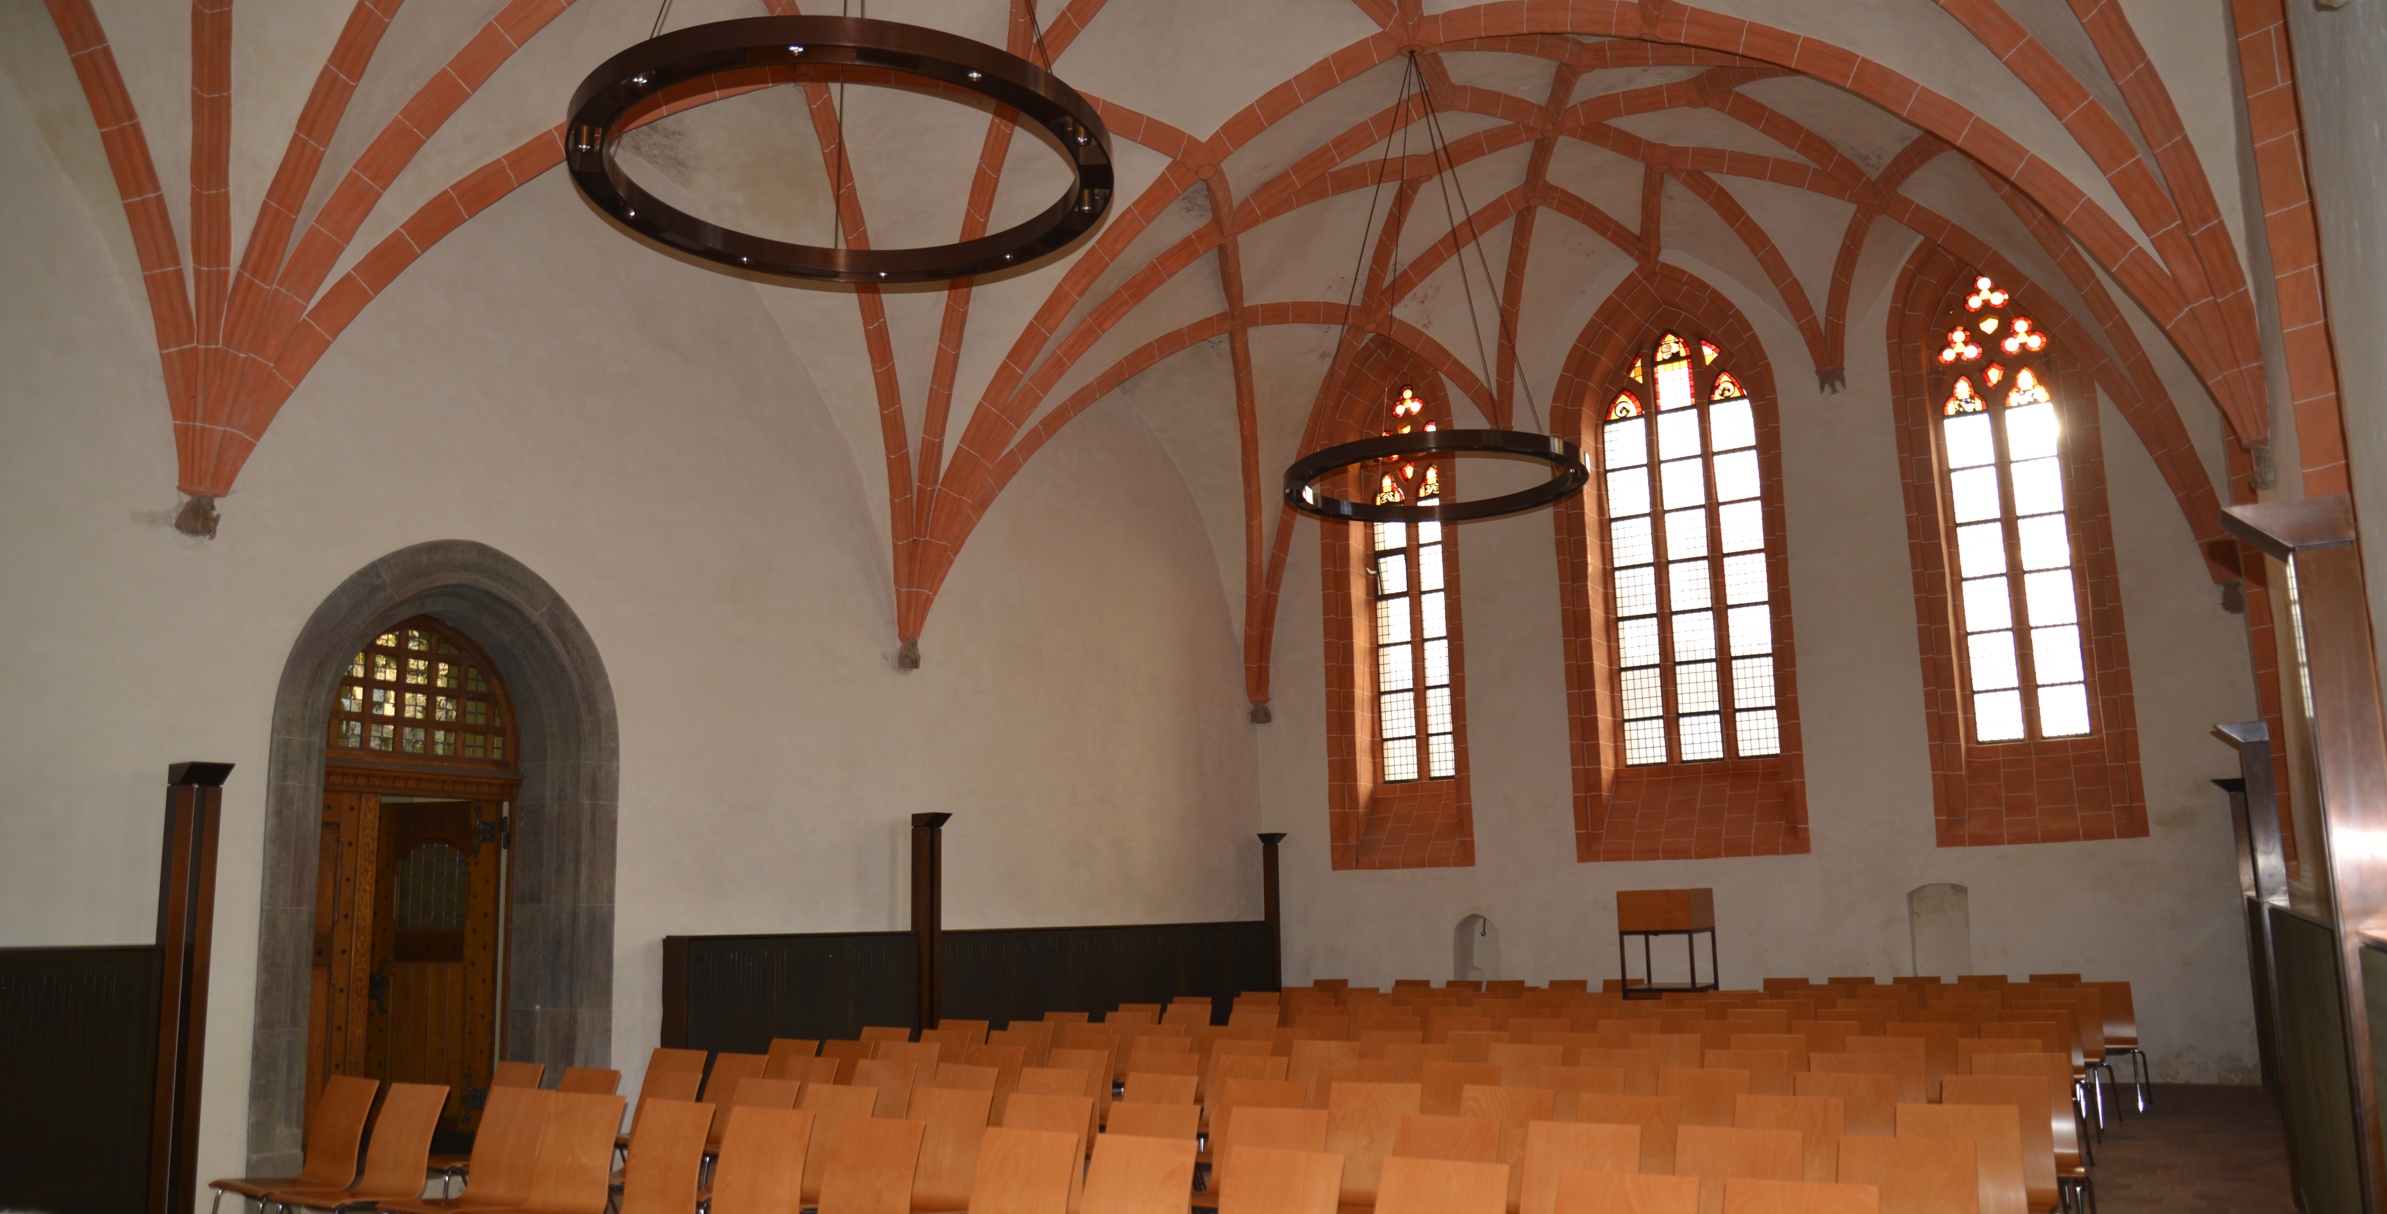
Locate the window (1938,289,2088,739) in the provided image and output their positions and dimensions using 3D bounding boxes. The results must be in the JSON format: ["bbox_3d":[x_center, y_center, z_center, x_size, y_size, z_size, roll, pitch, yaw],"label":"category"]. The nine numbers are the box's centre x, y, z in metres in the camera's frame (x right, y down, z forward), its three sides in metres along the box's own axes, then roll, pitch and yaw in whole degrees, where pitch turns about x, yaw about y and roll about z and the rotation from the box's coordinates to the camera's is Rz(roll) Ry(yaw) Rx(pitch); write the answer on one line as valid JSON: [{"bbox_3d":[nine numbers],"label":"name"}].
[{"bbox_3d":[7.293,-0.942,14.285,0.930,4.300,0.200,-8,-12,31],"label":"window"}]

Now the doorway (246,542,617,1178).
[{"bbox_3d":[-4.566,1.528,9.630,0.500,3.860,2.270,-8,-12,31],"label":"doorway"}]

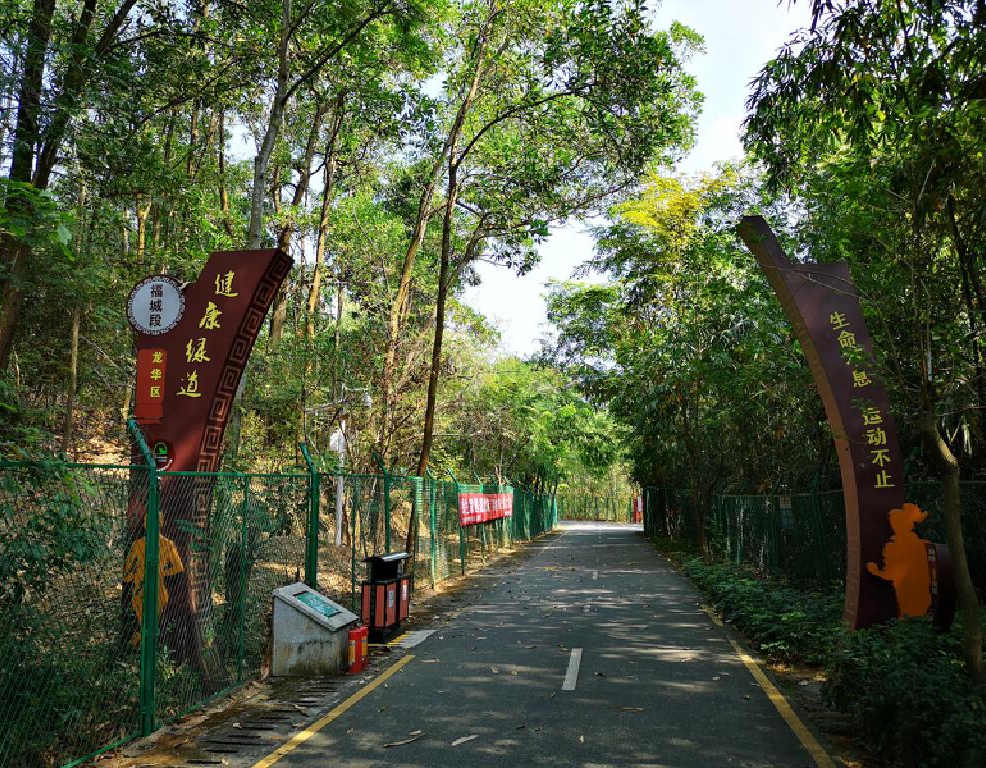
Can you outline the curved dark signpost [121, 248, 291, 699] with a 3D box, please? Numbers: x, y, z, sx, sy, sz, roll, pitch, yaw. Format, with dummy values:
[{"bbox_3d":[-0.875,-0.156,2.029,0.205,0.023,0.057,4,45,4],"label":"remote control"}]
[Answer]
[{"bbox_3d":[-3.008,0.709,8.409,1.682,4.248,0.460,-1,-8,6],"label":"curved dark signpost"}]

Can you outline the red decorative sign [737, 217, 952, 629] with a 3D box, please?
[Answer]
[{"bbox_3d":[4.192,0.448,9.666,2.074,5.003,0.470,-1,-8,5],"label":"red decorative sign"}]

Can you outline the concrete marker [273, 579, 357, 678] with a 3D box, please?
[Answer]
[{"bbox_3d":[-1.705,2.384,7.779,0.610,0.760,0.700,-1,-8,8],"label":"concrete marker"}]

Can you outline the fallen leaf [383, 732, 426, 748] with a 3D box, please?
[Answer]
[{"bbox_3d":[-0.617,2.442,5.522,0.080,0.035,0.378,-8,-11,44],"label":"fallen leaf"}]

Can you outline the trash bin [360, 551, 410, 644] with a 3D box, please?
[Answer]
[{"bbox_3d":[-1.282,2.519,9.566,0.330,0.970,0.960,-1,-8,9],"label":"trash bin"}]

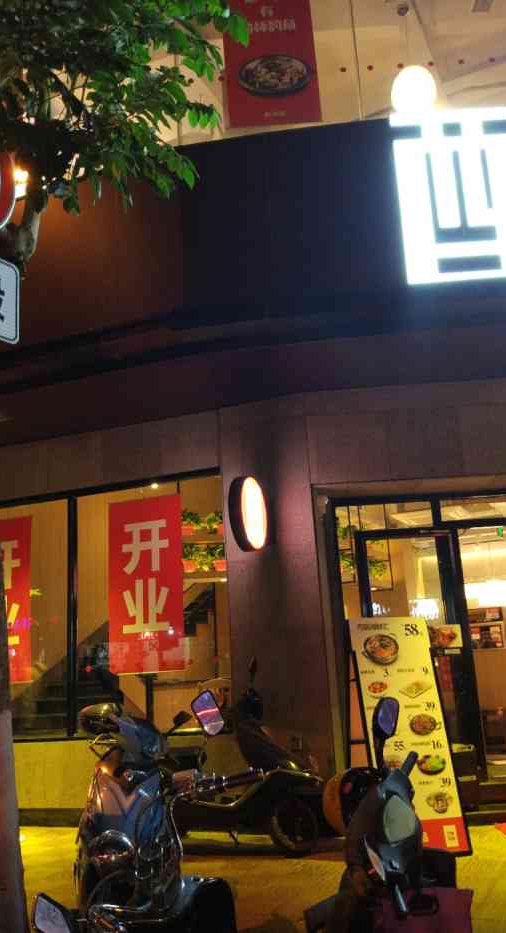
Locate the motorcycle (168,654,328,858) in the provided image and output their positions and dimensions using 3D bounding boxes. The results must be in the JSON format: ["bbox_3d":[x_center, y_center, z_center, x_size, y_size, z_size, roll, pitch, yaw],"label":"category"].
[{"bbox_3d":[-0.332,2.095,5.461,1.750,1.300,0.700,-8,-14,20],"label":"motorcycle"}]

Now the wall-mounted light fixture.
[{"bbox_3d":[-0.036,0.363,5.831,0.110,0.568,0.568,-8,-14,20],"label":"wall-mounted light fixture"}]

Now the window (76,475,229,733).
[{"bbox_3d":[-0.895,1.200,6.456,1.464,2.074,0.080,-8,-14,20],"label":"window"}]

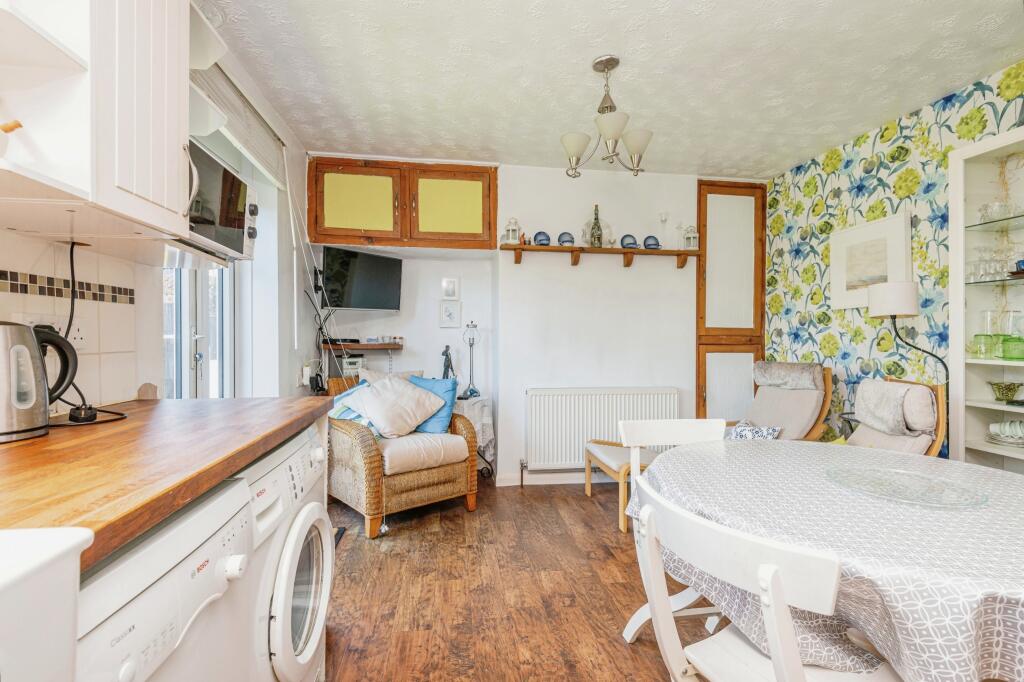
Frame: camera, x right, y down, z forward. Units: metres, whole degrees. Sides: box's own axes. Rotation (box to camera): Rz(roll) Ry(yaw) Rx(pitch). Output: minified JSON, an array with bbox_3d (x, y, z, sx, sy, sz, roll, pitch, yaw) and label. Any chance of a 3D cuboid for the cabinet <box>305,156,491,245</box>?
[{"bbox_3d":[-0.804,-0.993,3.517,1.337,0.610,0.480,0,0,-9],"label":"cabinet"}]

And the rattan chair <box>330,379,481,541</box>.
[{"bbox_3d":[-0.774,0.682,3.042,0.730,0.830,0.820,0,0,-39],"label":"rattan chair"}]

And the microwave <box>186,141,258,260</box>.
[{"bbox_3d":[-1.038,-0.411,1.378,0.340,0.260,0.445,0,0,-9],"label":"microwave"}]

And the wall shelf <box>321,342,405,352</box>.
[{"bbox_3d":[-1.170,0.049,3.632,0.610,0.045,0.200,0,0,-8],"label":"wall shelf"}]

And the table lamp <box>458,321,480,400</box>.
[{"bbox_3d":[-0.323,0.147,3.624,0.155,0.622,0.155,0,0,-8],"label":"table lamp"}]

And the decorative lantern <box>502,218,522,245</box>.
[{"bbox_3d":[0.011,-0.803,3.341,0.112,0.200,0.108,0,0,-8],"label":"decorative lantern"}]

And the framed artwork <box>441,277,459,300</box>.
[{"bbox_3d":[-0.529,-0.440,3.852,0.145,0.195,0.020,0,0,-9],"label":"framed artwork"}]

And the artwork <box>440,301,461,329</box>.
[{"bbox_3d":[-0.520,-0.222,3.855,0.170,0.225,0.020,0,0,-9],"label":"artwork"}]

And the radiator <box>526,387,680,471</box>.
[{"bbox_3d":[0.692,0.652,3.462,1.190,0.600,0.095,0,0,-8],"label":"radiator"}]

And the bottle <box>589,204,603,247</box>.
[{"bbox_3d":[0.632,-0.867,3.428,0.082,0.316,0.082,0,0,-8],"label":"bottle"}]

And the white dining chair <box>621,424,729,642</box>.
[{"bbox_3d":[0.659,0.695,1.540,0.445,0.785,0.500,0,0,-12],"label":"white dining chair"}]

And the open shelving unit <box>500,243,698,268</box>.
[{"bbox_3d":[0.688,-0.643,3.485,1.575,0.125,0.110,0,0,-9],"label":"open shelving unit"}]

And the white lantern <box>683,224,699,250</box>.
[{"bbox_3d":[1.417,-0.810,3.610,0.090,0.205,0.085,0,0,-9],"label":"white lantern"}]

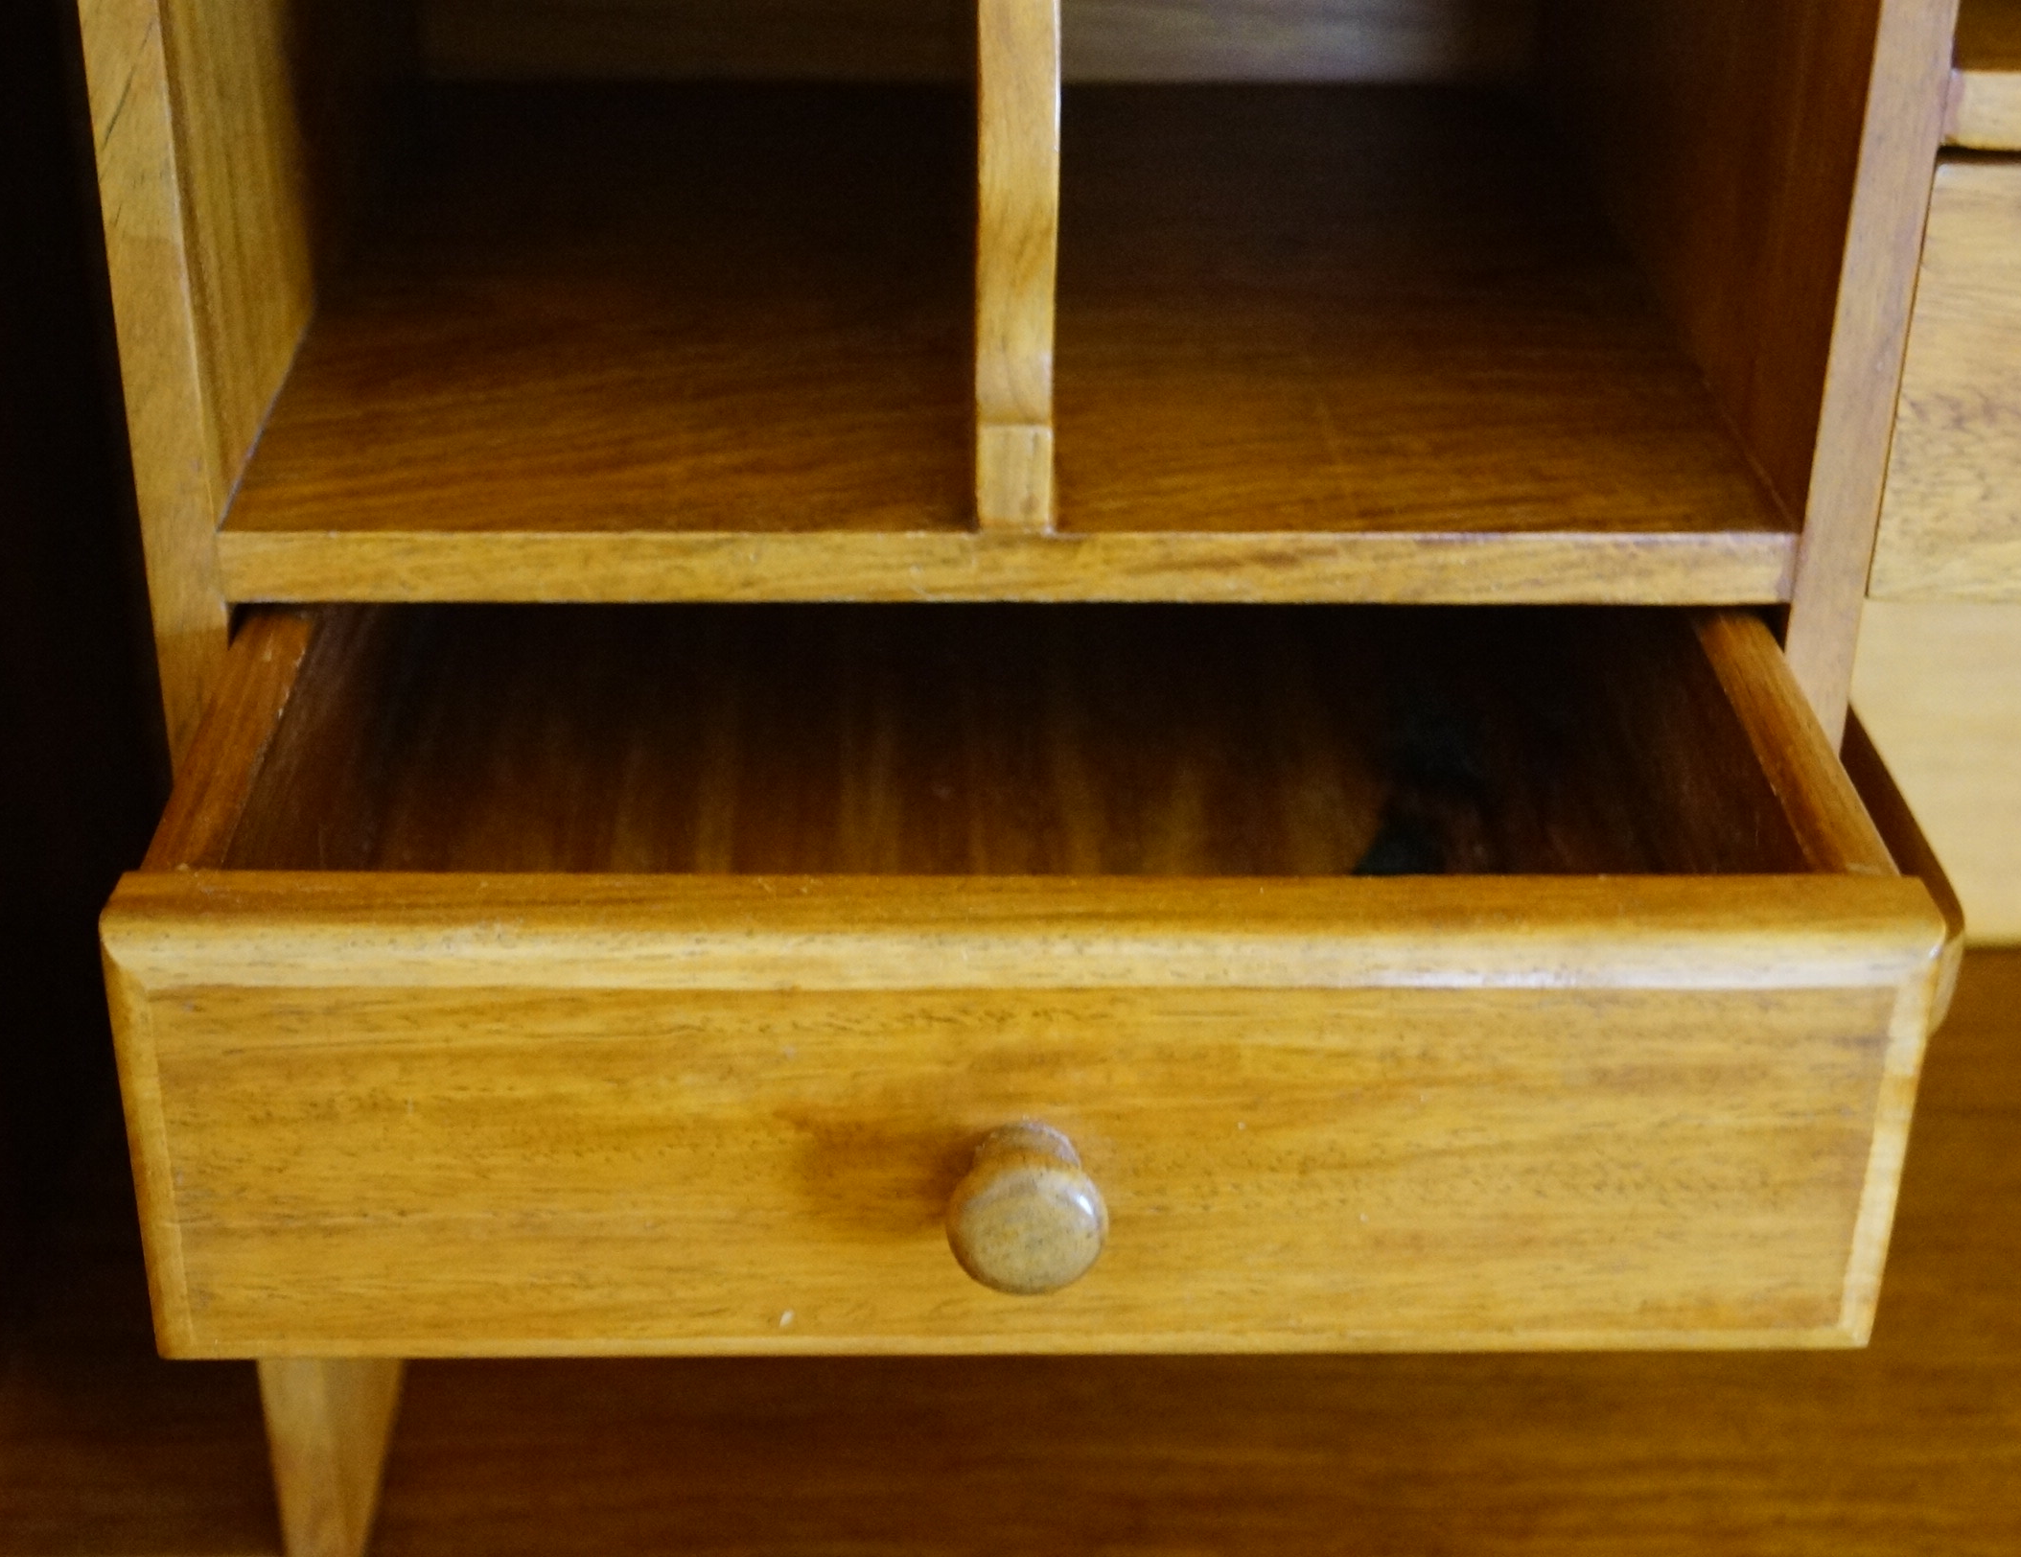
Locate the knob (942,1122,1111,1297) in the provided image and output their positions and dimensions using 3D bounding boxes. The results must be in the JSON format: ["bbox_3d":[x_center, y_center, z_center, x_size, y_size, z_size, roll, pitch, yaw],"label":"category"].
[{"bbox_3d":[0.003,0.080,0.546,0.030,0.030,0.026,0,29,-2],"label":"knob"}]

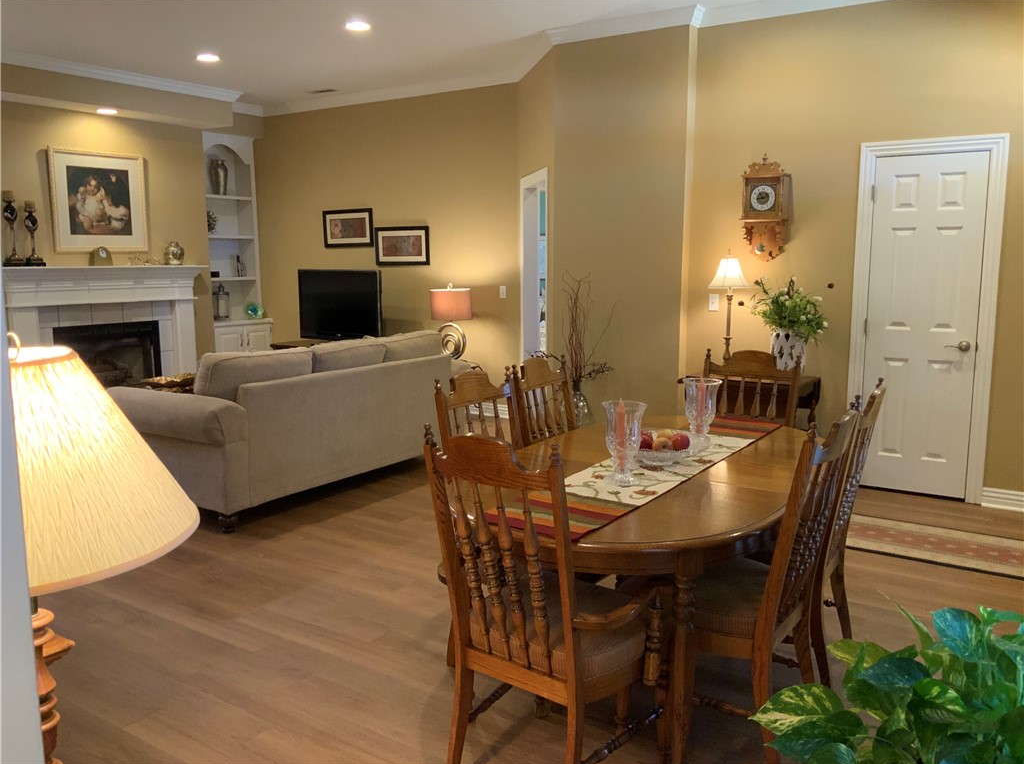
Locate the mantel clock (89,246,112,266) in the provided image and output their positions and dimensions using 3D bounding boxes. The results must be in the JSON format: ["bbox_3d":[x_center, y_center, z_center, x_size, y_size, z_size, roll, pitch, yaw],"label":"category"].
[{"bbox_3d":[-3.578,-1.090,7.493,0.090,0.170,0.185,5,10,31],"label":"mantel clock"}]

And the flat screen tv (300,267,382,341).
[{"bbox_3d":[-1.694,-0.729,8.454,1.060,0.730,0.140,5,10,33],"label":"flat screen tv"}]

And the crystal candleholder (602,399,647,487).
[{"bbox_3d":[0.350,0.184,2.683,0.140,0.266,0.140,0,8,0],"label":"crystal candleholder"}]

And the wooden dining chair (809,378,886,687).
[{"bbox_3d":[0.943,0.516,2.954,0.550,1.040,0.480,5,10,33],"label":"wooden dining chair"}]

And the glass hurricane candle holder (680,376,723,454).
[{"bbox_3d":[0.688,0.121,3.094,0.148,0.258,0.148,5,10,33],"label":"glass hurricane candle holder"}]

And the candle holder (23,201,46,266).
[{"bbox_3d":[-3.906,-1.200,7.011,0.145,0.540,0.145,5,10,33],"label":"candle holder"}]

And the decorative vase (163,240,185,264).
[{"bbox_3d":[-3.194,-1.207,8.103,0.185,0.225,0.185,5,10,33],"label":"decorative vase"}]

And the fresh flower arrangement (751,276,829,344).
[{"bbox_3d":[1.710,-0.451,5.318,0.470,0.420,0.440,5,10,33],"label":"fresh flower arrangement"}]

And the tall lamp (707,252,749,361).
[{"bbox_3d":[1.394,-0.436,5.543,0.280,0.800,0.280,5,10,33],"label":"tall lamp"}]

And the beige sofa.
[{"bbox_3d":[-1.363,0.180,5.713,1.060,0.910,2.290,5,10,33],"label":"beige sofa"}]

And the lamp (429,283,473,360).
[{"bbox_3d":[-0.553,-0.541,7.808,0.372,0.715,0.372,5,10,33],"label":"lamp"}]

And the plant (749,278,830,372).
[{"bbox_3d":[1.711,-0.332,5.336,0.470,0.640,0.440,5,10,33],"label":"plant"}]

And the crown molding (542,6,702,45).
[{"bbox_3d":[0.717,-2.409,5.782,1.120,0.090,0.090,5,10,33],"label":"crown molding"}]

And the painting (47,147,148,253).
[{"bbox_3d":[-3.643,-1.588,7.618,0.040,0.870,0.870,5,10,33],"label":"painting"}]

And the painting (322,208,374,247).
[{"bbox_3d":[-1.653,-1.539,8.602,0.675,0.378,0.030,5,10,33],"label":"painting"}]

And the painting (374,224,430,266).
[{"bbox_3d":[-1.068,-1.304,8.247,0.672,0.376,0.030,5,10,33],"label":"painting"}]

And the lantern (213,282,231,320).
[{"bbox_3d":[-3.064,-0.846,9.051,0.135,0.390,0.135,-8,11,-41],"label":"lantern"}]

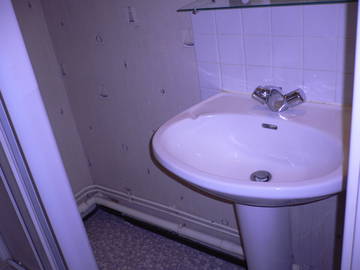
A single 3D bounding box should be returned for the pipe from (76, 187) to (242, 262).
[{"bbox_3d":[-0.154,0.462,1.921,1.050,0.177,0.167,12,34,35],"label":"pipe"}]

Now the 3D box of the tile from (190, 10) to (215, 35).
[{"bbox_3d":[0.087,-0.402,1.280,0.099,0.099,0.010,12,34,35],"label":"tile"}]

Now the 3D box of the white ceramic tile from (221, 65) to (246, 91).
[{"bbox_3d":[0.195,-0.208,1.316,0.100,0.100,0.008,13,33,38],"label":"white ceramic tile"}]

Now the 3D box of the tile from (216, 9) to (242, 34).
[{"bbox_3d":[0.167,-0.389,1.227,0.100,0.100,0.008,13,33,38],"label":"tile"}]

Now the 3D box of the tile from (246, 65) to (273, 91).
[{"bbox_3d":[0.274,-0.189,1.254,0.100,0.100,0.008,13,33,38],"label":"tile"}]

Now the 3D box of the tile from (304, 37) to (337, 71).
[{"bbox_3d":[0.417,-0.244,1.085,0.100,0.100,0.008,13,33,38],"label":"tile"}]

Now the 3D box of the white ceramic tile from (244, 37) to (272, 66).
[{"bbox_3d":[0.261,-0.279,1.211,0.099,0.099,0.010,12,34,35],"label":"white ceramic tile"}]

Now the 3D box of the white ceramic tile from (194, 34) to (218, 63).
[{"bbox_3d":[0.102,-0.317,1.334,0.100,0.100,0.008,13,33,38],"label":"white ceramic tile"}]

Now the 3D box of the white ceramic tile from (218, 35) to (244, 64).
[{"bbox_3d":[0.180,-0.296,1.269,0.099,0.099,0.010,12,34,35],"label":"white ceramic tile"}]

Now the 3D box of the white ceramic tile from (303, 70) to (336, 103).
[{"bbox_3d":[0.437,-0.155,1.141,0.099,0.099,0.010,12,34,35],"label":"white ceramic tile"}]

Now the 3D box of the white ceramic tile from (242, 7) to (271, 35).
[{"bbox_3d":[0.245,-0.371,1.165,0.100,0.100,0.008,13,33,38],"label":"white ceramic tile"}]

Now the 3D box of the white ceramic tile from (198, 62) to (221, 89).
[{"bbox_3d":[0.116,-0.226,1.378,0.100,0.100,0.008,13,33,38],"label":"white ceramic tile"}]

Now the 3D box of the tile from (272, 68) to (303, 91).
[{"bbox_3d":[0.353,-0.171,1.192,0.100,0.100,0.008,13,33,38],"label":"tile"}]

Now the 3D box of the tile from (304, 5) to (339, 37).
[{"bbox_3d":[0.408,-0.334,1.049,0.099,0.099,0.010,12,34,35],"label":"tile"}]

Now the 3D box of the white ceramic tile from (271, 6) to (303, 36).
[{"bbox_3d":[0.328,-0.351,1.107,0.099,0.099,0.010,12,34,35],"label":"white ceramic tile"}]

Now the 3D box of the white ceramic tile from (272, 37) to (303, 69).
[{"bbox_3d":[0.342,-0.262,1.153,0.099,0.099,0.010,12,34,35],"label":"white ceramic tile"}]

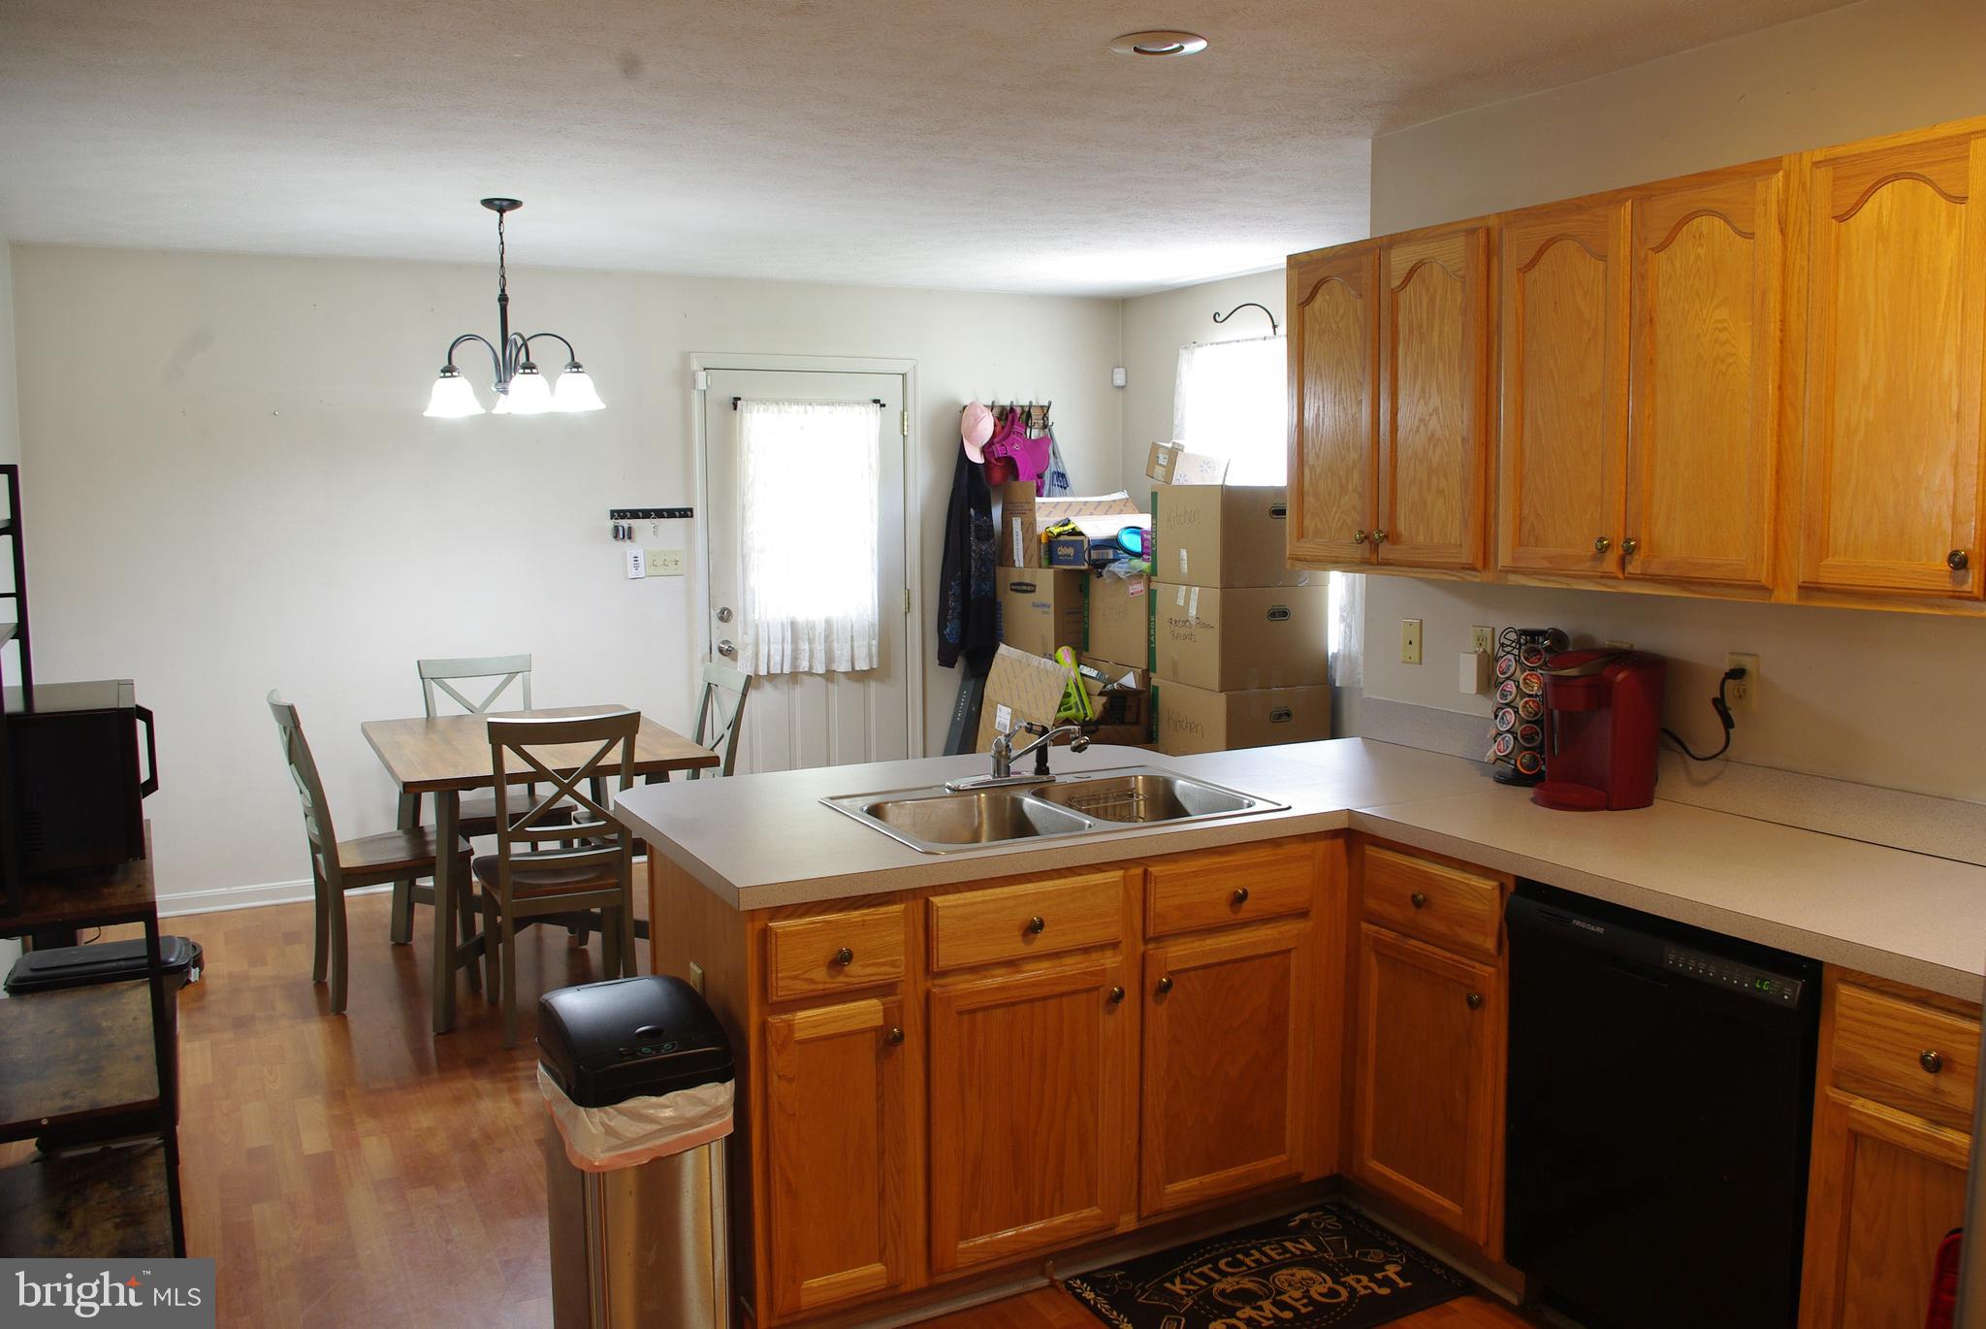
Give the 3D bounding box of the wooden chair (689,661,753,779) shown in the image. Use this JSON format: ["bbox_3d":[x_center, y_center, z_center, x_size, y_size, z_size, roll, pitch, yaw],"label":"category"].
[{"bbox_3d":[-1.149,0.506,5.196,0.545,0.955,0.450,-4,8,-31],"label":"wooden chair"}]

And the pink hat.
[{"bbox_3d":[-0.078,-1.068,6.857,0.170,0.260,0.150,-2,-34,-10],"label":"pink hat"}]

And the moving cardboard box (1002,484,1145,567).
[{"bbox_3d":[0.381,-0.650,6.970,0.580,0.380,0.380,-4,7,-28],"label":"moving cardboard box"}]

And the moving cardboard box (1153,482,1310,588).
[{"bbox_3d":[0.990,-0.526,6.005,0.486,0.400,0.563,-3,7,-22],"label":"moving cardboard box"}]

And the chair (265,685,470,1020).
[{"bbox_3d":[-1.974,0.571,4.769,0.540,0.960,0.430,-4,8,-27],"label":"chair"}]

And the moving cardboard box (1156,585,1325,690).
[{"bbox_3d":[1.008,-0.130,6.094,0.547,0.400,0.470,-4,7,-28],"label":"moving cardboard box"}]

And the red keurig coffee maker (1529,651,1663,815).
[{"bbox_3d":[1.245,0.133,3.126,0.270,0.310,0.205,-4,8,-27],"label":"red keurig coffee maker"}]

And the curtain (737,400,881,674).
[{"bbox_3d":[-0.807,-0.562,6.628,0.690,1.190,0.060,-4,8,-27],"label":"curtain"}]

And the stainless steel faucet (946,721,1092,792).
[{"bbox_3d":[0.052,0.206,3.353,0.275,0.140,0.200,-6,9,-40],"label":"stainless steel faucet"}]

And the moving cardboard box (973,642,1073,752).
[{"bbox_3d":[0.140,0.159,6.057,0.450,0.470,0.320,3,8,31],"label":"moving cardboard box"}]

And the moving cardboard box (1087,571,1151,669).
[{"bbox_3d":[0.769,-0.210,6.532,0.545,0.396,0.500,-4,7,-28],"label":"moving cardboard box"}]

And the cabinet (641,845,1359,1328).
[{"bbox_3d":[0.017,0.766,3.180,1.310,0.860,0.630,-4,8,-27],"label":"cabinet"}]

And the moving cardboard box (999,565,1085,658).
[{"bbox_3d":[0.331,-0.236,6.937,0.410,0.430,0.540,-4,8,-27],"label":"moving cardboard box"}]

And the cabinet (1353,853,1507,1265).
[{"bbox_3d":[1.123,0.744,3.134,0.600,0.826,0.450,-4,8,-27],"label":"cabinet"}]

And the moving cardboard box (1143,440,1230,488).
[{"bbox_3d":[0.791,-0.812,6.121,0.300,0.155,0.170,7,3,-29],"label":"moving cardboard box"}]

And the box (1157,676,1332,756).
[{"bbox_3d":[1.020,0.269,6.140,0.545,0.398,0.475,-4,7,-28],"label":"box"}]

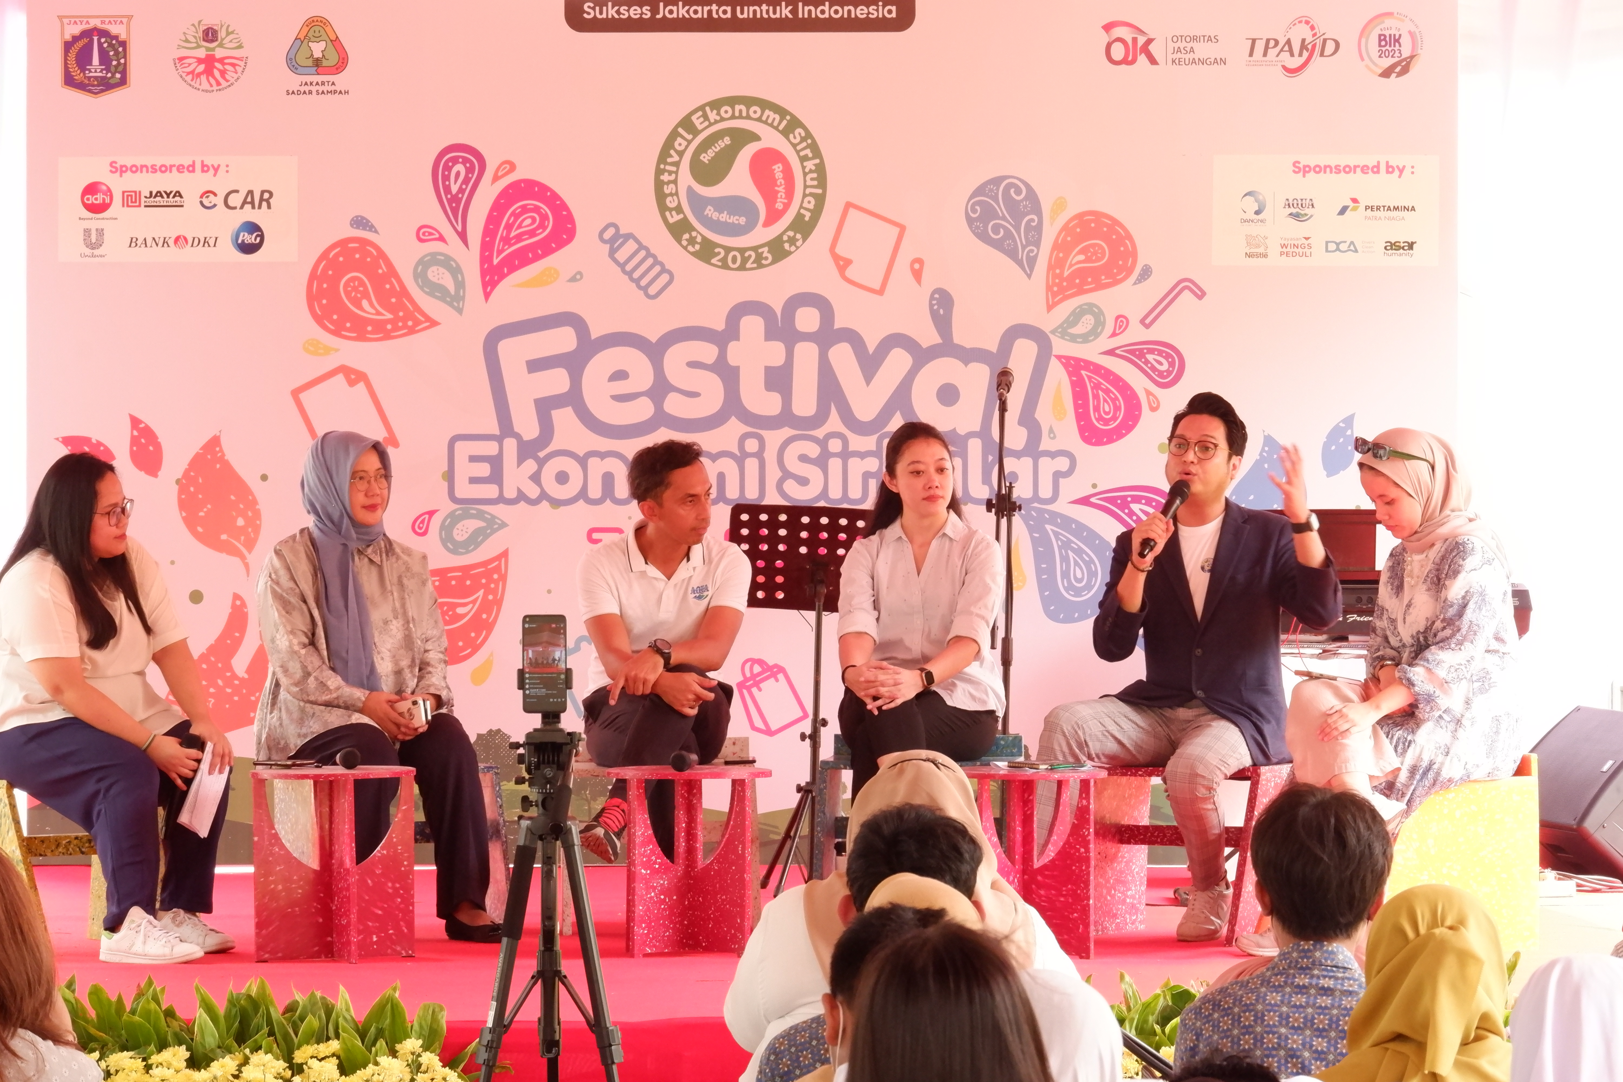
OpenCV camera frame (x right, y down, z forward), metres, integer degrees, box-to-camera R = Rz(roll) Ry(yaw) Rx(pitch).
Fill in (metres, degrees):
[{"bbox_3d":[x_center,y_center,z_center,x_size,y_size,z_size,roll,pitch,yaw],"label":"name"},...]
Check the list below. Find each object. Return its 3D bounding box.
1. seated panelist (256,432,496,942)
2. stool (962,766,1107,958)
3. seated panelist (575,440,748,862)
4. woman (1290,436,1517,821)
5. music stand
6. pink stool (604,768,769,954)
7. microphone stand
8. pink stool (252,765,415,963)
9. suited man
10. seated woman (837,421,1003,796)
[{"bbox_3d":[-1.100,0.360,18.220,0.500,1.270,0.680,0,1,-28],"label":"seated panelist"},{"bbox_3d":[0.516,0.781,17.570,0.400,0.450,0.400,0,1,0],"label":"stool"},{"bbox_3d":[-0.373,0.368,18.350,0.470,1.250,0.680,0,1,-5],"label":"seated panelist"},{"bbox_3d":[1.398,0.367,17.650,0.740,1.275,0.480,-1,1,-30],"label":"woman"},{"bbox_3d":[0.012,0.430,20.000,0.480,1.075,0.420,0,1,0],"label":"music stand"},{"bbox_3d":[-0.296,0.780,17.620,0.400,0.450,0.400,0,1,0],"label":"pink stool"},{"bbox_3d":[0.513,0.272,19.400,0.480,1.410,0.480,0,1,0],"label":"microphone stand"},{"bbox_3d":[-1.152,0.782,17.500,0.400,0.450,0.400,0,1,0],"label":"pink stool"},{"bbox_3d":[0.953,0.311,18.150,0.640,1.370,0.680,0,1,18],"label":"suited man"},{"bbox_3d":[0.272,0.344,18.450,0.450,1.295,0.680,0,1,10],"label":"seated woman"}]

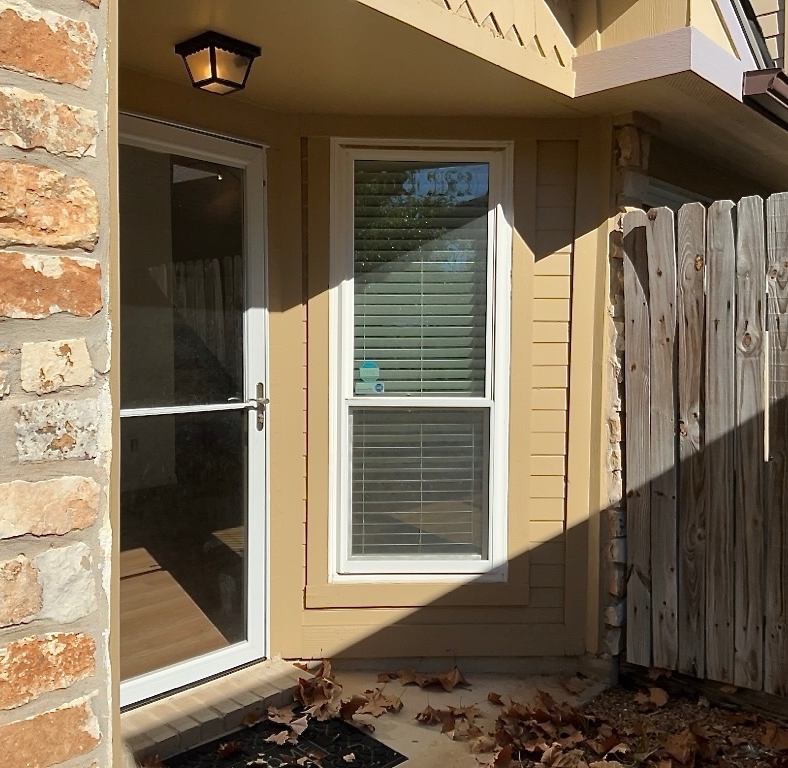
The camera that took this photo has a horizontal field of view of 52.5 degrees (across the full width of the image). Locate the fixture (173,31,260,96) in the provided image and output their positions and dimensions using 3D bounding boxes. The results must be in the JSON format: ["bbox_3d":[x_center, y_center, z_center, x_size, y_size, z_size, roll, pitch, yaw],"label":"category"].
[{"bbox_3d":[-0.552,-0.995,2.517,0.191,0.128,0.191,3,4,42],"label":"fixture"}]

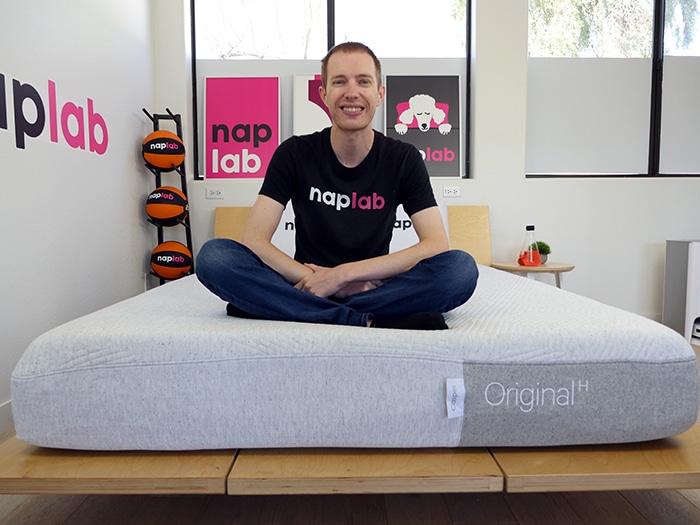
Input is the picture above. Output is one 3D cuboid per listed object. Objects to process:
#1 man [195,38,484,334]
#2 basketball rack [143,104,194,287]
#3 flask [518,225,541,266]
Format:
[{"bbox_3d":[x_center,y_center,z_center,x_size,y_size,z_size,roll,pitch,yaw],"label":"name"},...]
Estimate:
[{"bbox_3d":[-0.036,-0.243,1.435,0.800,0.780,0.620,0,5,0],"label":"man"},{"bbox_3d":[-1.055,-0.185,2.895,0.280,1.420,0.330,0,5,-1],"label":"basketball rack"},{"bbox_3d":[1.058,-0.098,2.850,0.134,0.240,0.134,0,5,-1],"label":"flask"}]

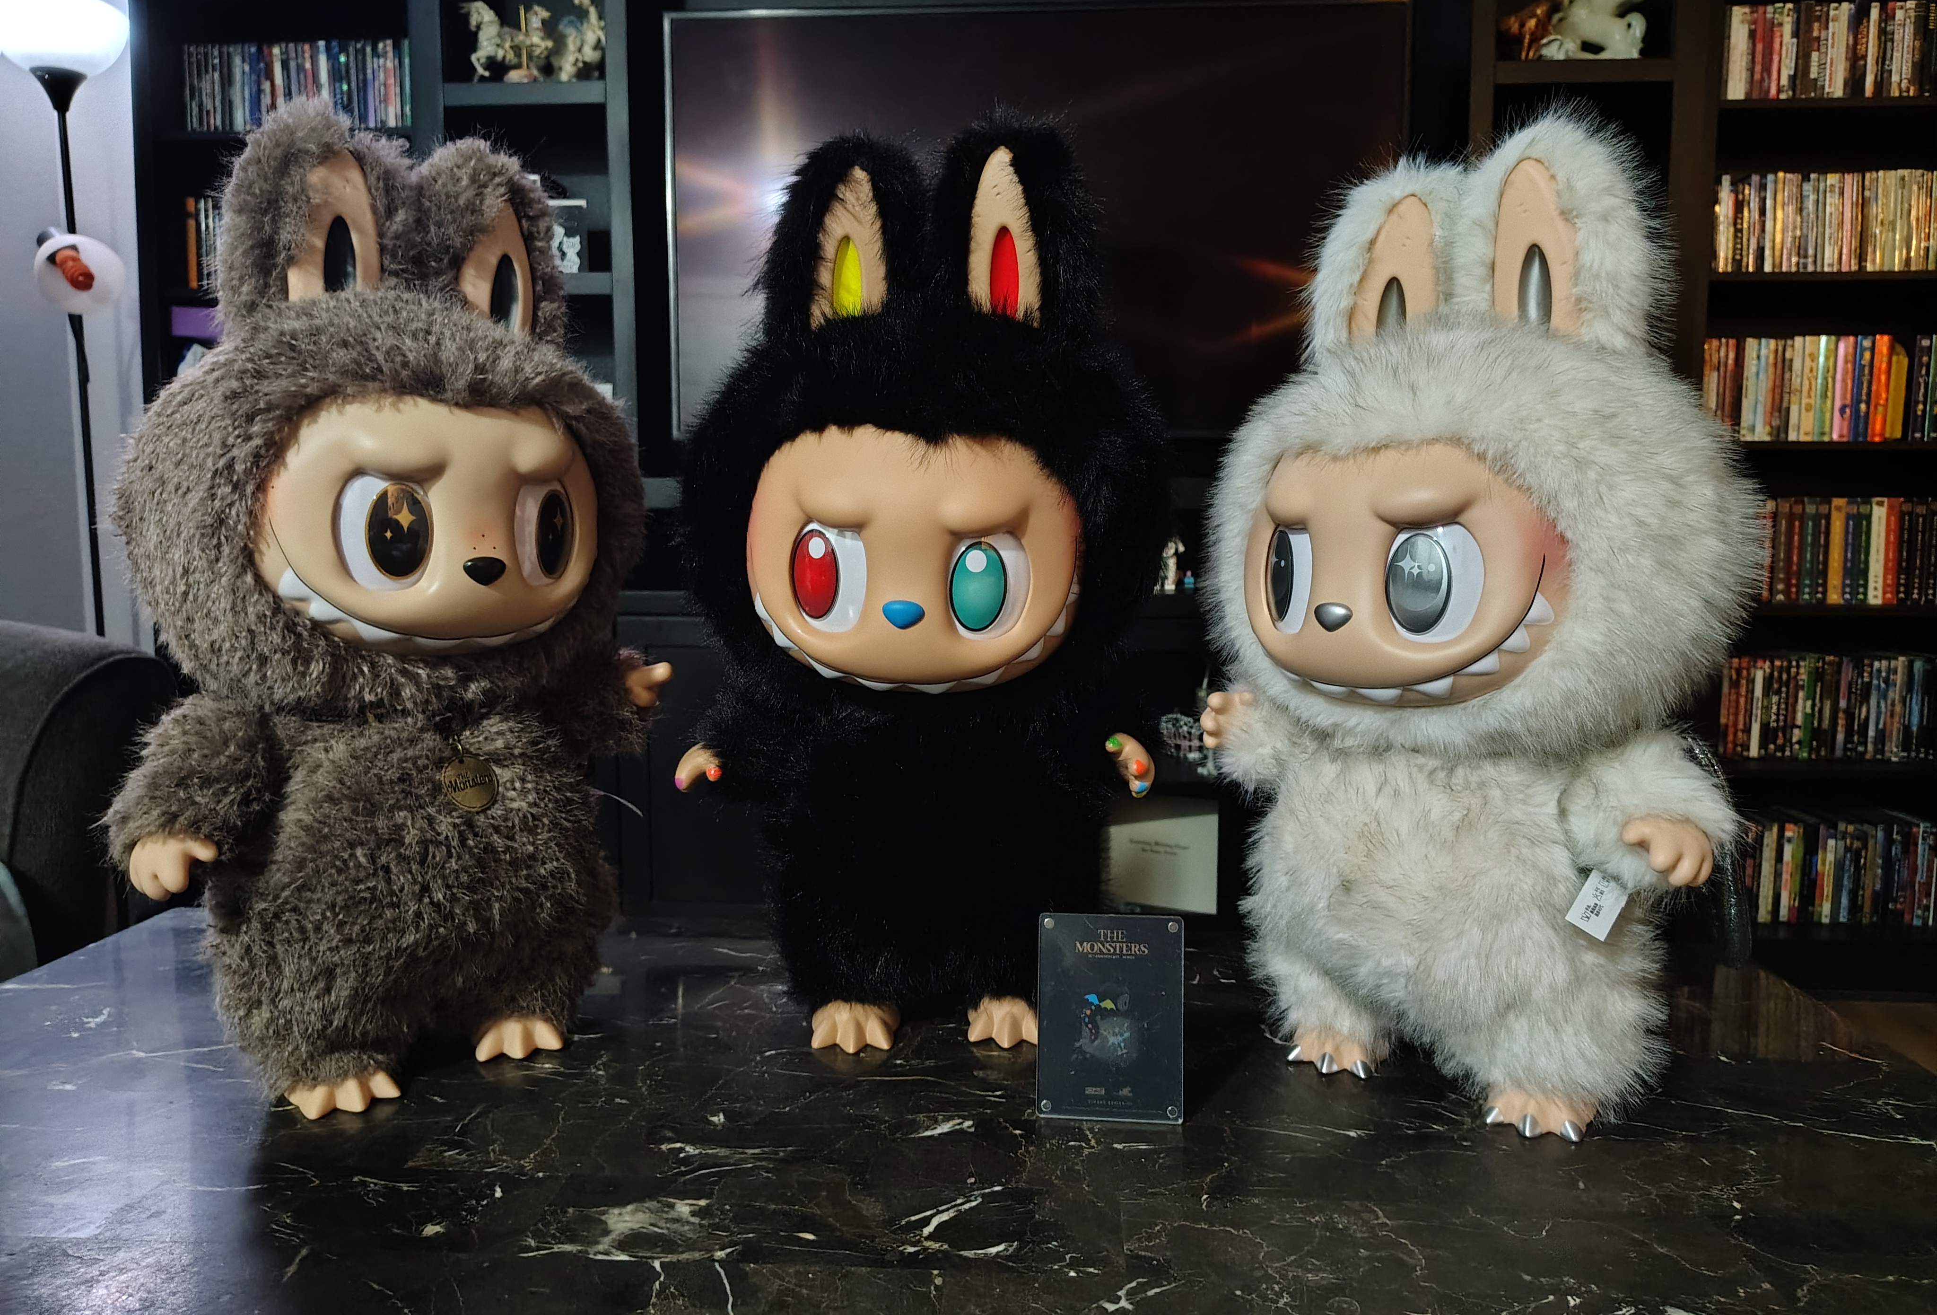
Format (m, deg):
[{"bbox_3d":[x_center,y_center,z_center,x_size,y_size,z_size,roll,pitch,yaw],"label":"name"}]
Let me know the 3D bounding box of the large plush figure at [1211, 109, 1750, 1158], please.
[{"bbox_3d":[0.307,-0.032,0.785,0.260,0.575,0.310,-4,6,-38],"label":"large plush figure"}]

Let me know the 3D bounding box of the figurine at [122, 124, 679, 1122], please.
[{"bbox_3d":[-0.358,-0.039,0.811,0.255,0.585,0.305,4,6,39],"label":"figurine"}]

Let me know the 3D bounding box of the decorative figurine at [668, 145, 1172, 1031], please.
[{"bbox_3d":[-0.022,-0.051,0.896,0.315,0.595,0.250,0,5,3],"label":"decorative figurine"}]

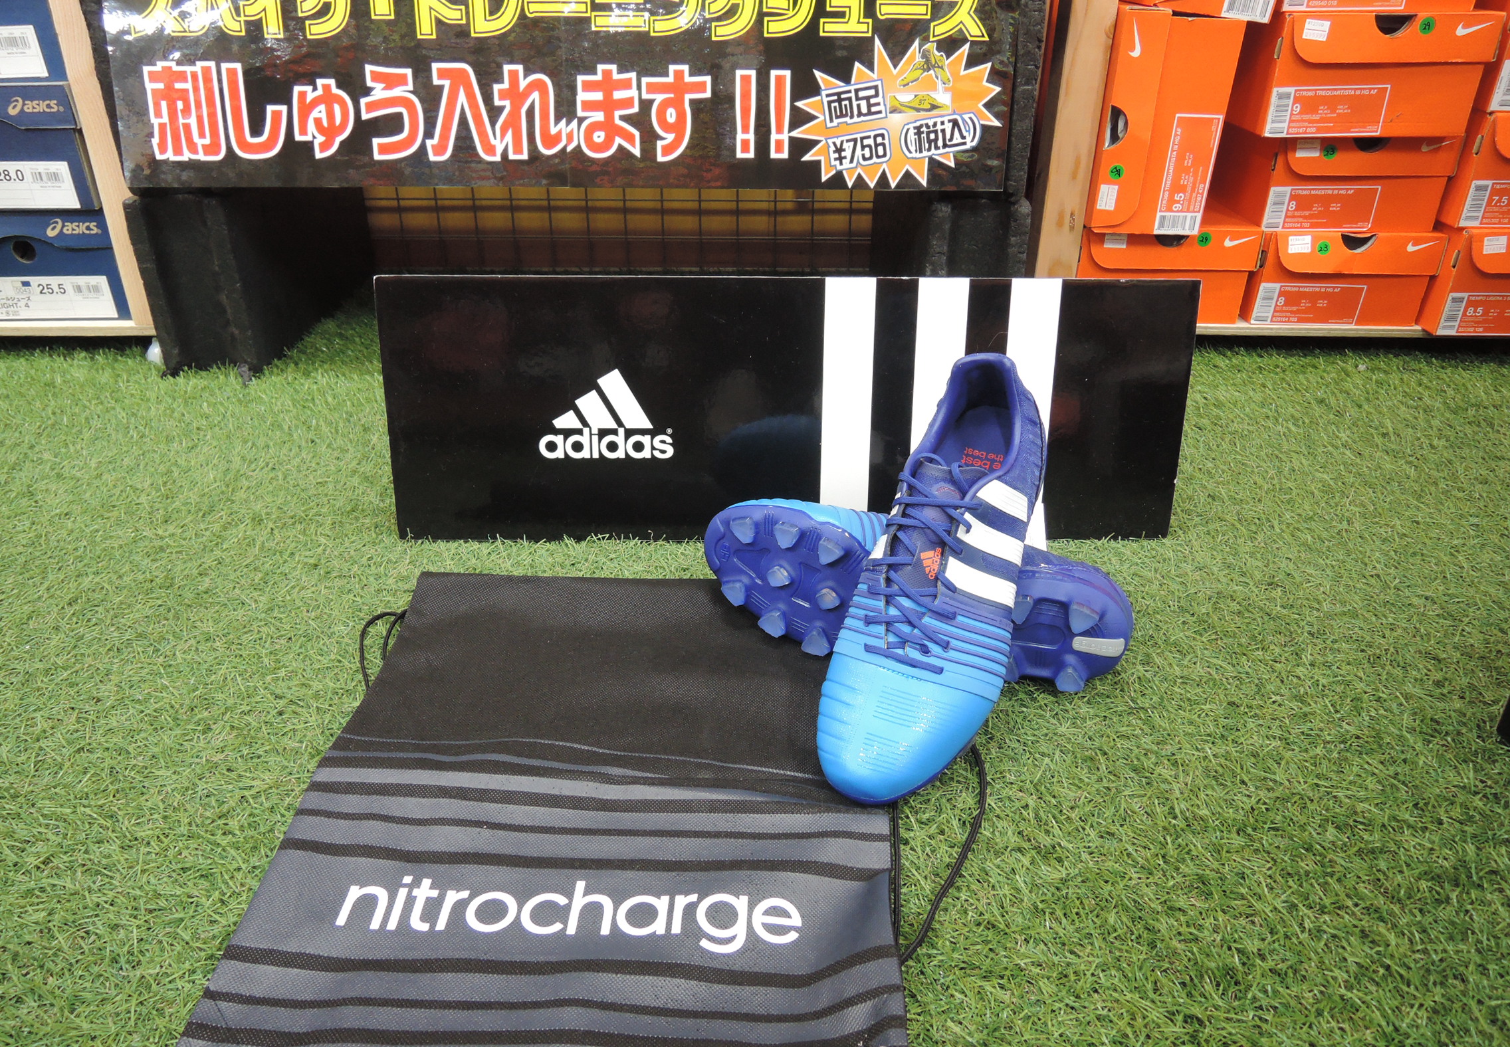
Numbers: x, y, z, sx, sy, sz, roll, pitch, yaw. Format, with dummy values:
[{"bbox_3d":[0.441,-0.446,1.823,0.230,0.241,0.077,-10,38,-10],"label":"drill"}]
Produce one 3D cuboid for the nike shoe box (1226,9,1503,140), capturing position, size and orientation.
[{"bbox_3d":[0.706,-0.568,1.310,0.229,0.124,0.335,2,26,3],"label":"nike shoe box"}]

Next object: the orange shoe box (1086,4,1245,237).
[{"bbox_3d":[0.485,-0.519,1.329,0.124,0.234,0.335,5,26,6],"label":"orange shoe box"}]

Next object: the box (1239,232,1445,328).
[{"bbox_3d":[0.727,-0.366,1.416,0.206,0.110,0.335,2,26,3],"label":"box"}]

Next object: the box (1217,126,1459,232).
[{"bbox_3d":[0.739,-0.478,1.393,0.204,0.111,0.335,3,26,5],"label":"box"}]

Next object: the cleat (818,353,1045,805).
[{"bbox_3d":[0.107,0.027,0.613,0.102,0.109,0.285,9,51,26],"label":"cleat"}]

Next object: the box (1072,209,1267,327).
[{"bbox_3d":[0.505,-0.371,1.420,0.210,0.114,0.335,1,26,1],"label":"box"}]

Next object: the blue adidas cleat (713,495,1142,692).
[{"bbox_3d":[0.108,0.039,0.716,0.285,0.102,0.109,11,17,14],"label":"blue adidas cleat"}]

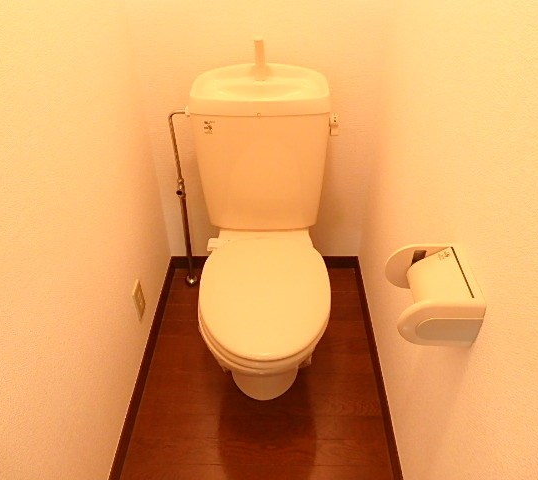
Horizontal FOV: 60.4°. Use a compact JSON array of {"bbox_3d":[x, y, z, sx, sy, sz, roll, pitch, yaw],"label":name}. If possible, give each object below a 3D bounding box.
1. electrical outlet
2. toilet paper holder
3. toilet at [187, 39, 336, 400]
[{"bbox_3d":[-0.410,0.195,1.487,0.010,0.119,0.072,0,38,2],"label":"electrical outlet"},{"bbox_3d":[0.275,0.090,0.806,0.127,0.101,0.158,0,38,2],"label":"toilet paper holder"},{"bbox_3d":[-0.028,-0.003,1.345,0.438,0.935,0.781,0,38,2],"label":"toilet"}]

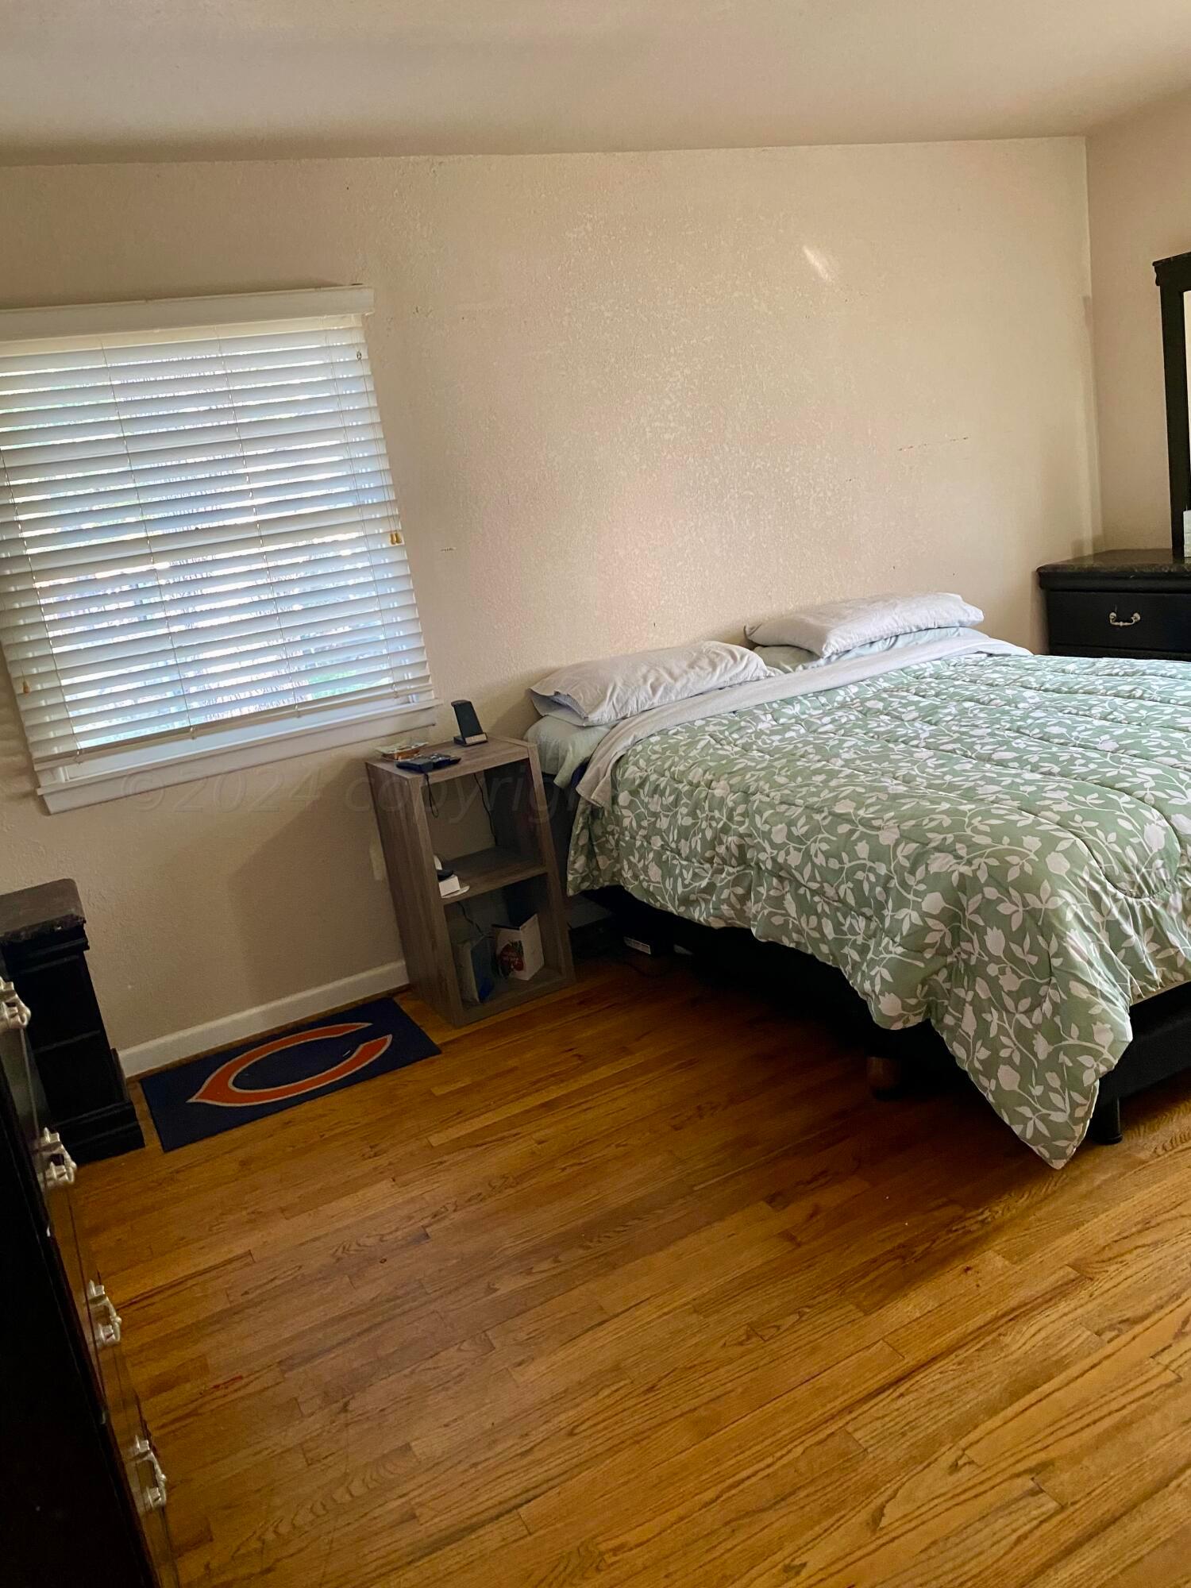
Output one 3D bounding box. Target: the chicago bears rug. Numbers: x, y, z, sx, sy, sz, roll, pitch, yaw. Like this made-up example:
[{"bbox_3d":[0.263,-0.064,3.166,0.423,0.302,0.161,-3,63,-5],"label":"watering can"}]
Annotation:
[{"bbox_3d":[-0.870,0.771,3.385,0.755,0.010,0.510,-16,15,-25],"label":"chicago bears rug"}]

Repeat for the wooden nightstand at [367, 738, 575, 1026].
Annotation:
[{"bbox_3d":[-0.381,0.239,3.660,0.402,0.748,0.396,-16,16,-26],"label":"wooden nightstand"}]

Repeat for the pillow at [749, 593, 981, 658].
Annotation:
[{"bbox_3d":[0.951,-0.604,4.162,0.710,0.130,0.460,-16,18,-25],"label":"pillow"}]

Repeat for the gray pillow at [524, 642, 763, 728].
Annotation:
[{"bbox_3d":[0.175,-0.368,3.772,0.690,0.135,0.460,-16,19,-25],"label":"gray pillow"}]

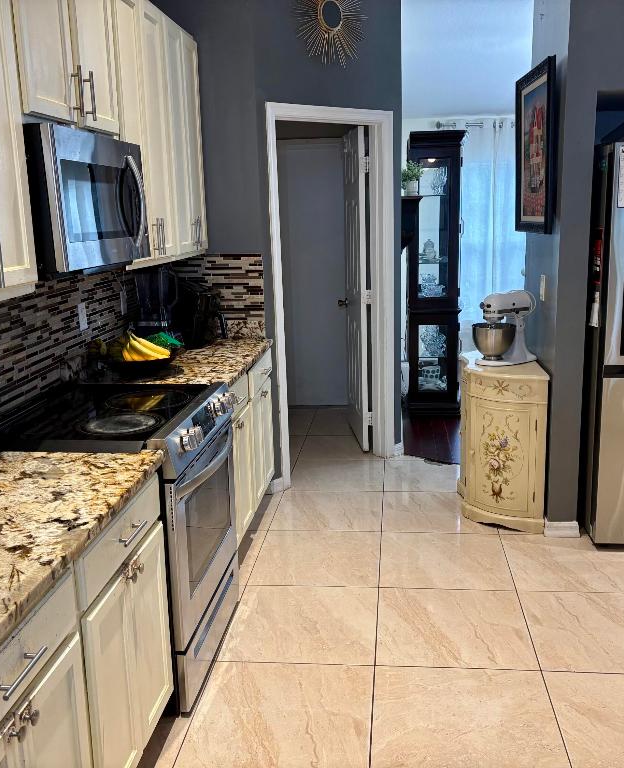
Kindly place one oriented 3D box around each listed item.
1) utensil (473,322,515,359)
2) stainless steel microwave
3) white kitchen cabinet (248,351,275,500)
[{"bbox_3d":[0.914,-0.209,3.866,0.218,0.167,0.218,0,13,6],"label":"utensil"},{"bbox_3d":[-0.814,-0.584,2.481,0.400,0.405,0.750,0,13,6],"label":"stainless steel microwave"},{"bbox_3d":[-0.541,0.261,3.915,0.605,0.845,0.610,0,13,6],"label":"white kitchen cabinet"}]

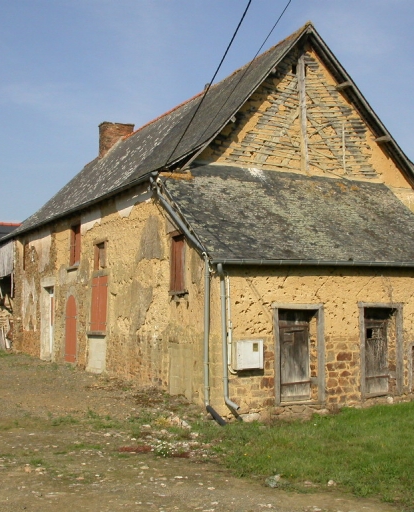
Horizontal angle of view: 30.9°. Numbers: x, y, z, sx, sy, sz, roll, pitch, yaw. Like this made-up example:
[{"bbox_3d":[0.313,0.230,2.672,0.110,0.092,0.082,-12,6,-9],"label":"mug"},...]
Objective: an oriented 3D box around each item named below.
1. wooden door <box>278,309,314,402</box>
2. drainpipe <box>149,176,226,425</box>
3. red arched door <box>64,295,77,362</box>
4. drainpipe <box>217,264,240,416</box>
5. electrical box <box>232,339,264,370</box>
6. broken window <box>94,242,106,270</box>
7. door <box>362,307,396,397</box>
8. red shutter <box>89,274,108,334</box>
[{"bbox_3d":[1.630,1.916,14.390,0.808,1.732,0.080,3,-6,-27],"label":"wooden door"},{"bbox_3d":[-0.426,0.598,14.044,0.400,4.765,2.537,3,-6,-28],"label":"drainpipe"},{"bbox_3d":[-3.714,2.021,20.726,0.080,1.856,0.964,3,-6,-28],"label":"red arched door"},{"bbox_3d":[0.339,1.418,13.271,0.481,2.590,0.330,3,-6,-27],"label":"drainpipe"},{"bbox_3d":[0.739,1.777,13.537,0.549,0.517,0.180,3,-6,-27],"label":"electrical box"},{"bbox_3d":[-2.657,0.027,18.997,0.100,0.689,0.800,3,-6,-28],"label":"broken window"},{"bbox_3d":[3.465,1.979,15.255,0.706,1.774,0.080,3,-6,-27],"label":"door"},{"bbox_3d":[-2.655,1.196,18.698,0.060,1.370,1.182,3,-6,-28],"label":"red shutter"}]

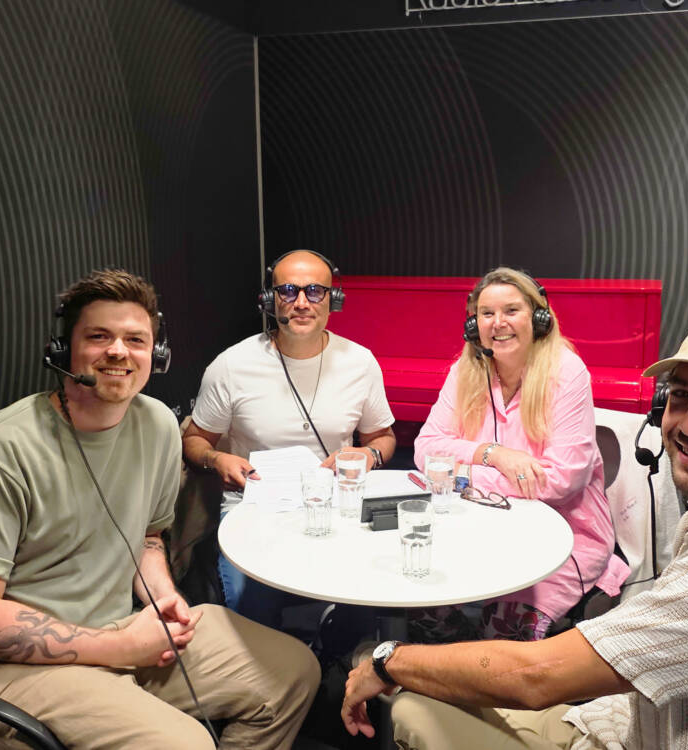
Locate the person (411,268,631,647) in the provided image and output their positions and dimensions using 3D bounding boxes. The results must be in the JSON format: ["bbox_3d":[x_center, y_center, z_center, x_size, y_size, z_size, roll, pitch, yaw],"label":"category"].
[{"bbox_3d":[0.453,0.370,1.757,0.560,1.300,0.720,4,10,26],"label":"person"}]

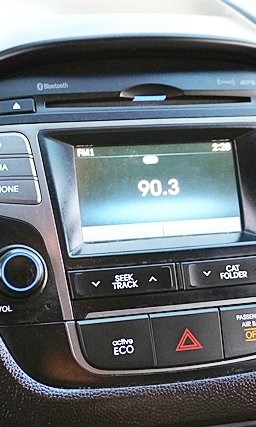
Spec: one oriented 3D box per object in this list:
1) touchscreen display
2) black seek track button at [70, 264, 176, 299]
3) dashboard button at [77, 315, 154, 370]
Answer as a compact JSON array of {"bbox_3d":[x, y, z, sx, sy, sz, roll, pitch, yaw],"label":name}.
[{"bbox_3d":[0.018,-0.013,0.437,0.096,0.054,0.008,-4,-9,-16],"label":"touchscreen display"},{"bbox_3d":[-0.003,0.036,0.406,0.057,0.015,0.009,-5,-9,-11],"label":"black seek track button"},{"bbox_3d":[-0.007,0.069,0.399,0.037,0.027,0.010,-5,-9,-10],"label":"dashboard button"}]

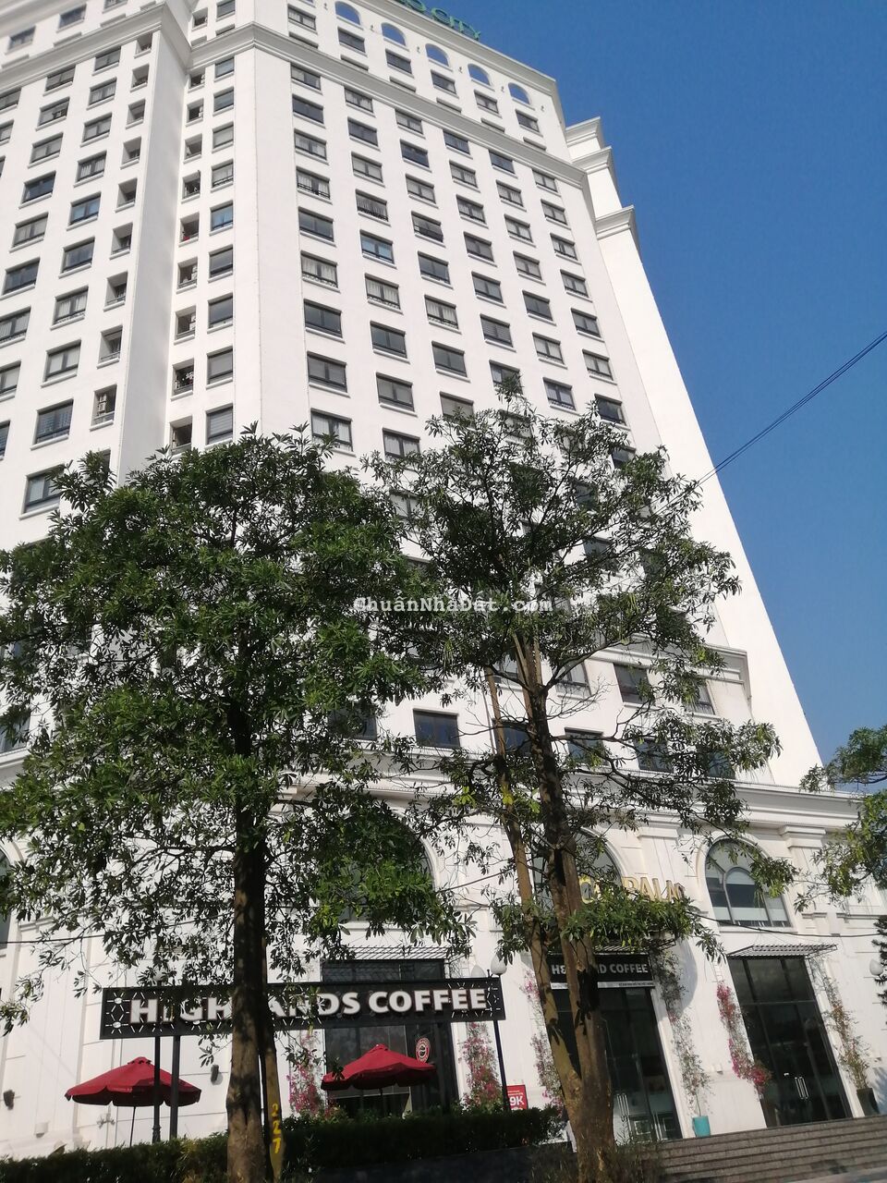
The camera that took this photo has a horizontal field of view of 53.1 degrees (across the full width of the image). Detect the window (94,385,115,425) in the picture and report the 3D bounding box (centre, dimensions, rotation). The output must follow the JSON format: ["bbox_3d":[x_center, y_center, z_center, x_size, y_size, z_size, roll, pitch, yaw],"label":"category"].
[{"bbox_3d":[-12.697,-6.936,33.342,0.926,1.703,0.200,-14,-32,11],"label":"window"}]

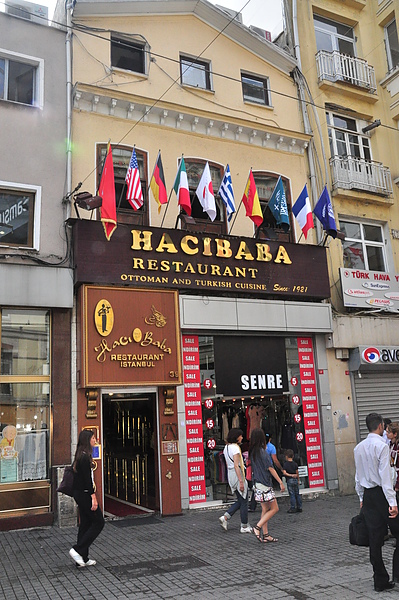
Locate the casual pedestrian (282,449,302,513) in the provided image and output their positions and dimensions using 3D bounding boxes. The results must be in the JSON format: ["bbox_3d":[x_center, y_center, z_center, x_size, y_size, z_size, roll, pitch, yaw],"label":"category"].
[{"bbox_3d":[1.732,3.315,9.564,0.360,1.120,0.280,2,-13,-22],"label":"casual pedestrian"}]

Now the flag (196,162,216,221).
[{"bbox_3d":[0.133,-2.026,9.880,0.208,1.129,0.594,7,-15,-40],"label":"flag"}]

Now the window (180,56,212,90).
[{"bbox_3d":[-0.074,-5.389,12.289,0.800,0.820,0.150,3,-13,-25],"label":"window"}]

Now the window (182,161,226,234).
[{"bbox_3d":[0.131,-2.279,11.595,1.149,1.942,0.150,3,-13,-25],"label":"window"}]

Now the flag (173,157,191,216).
[{"bbox_3d":[-0.309,-2.064,9.636,0.208,1.109,0.554,7,-15,-40],"label":"flag"}]

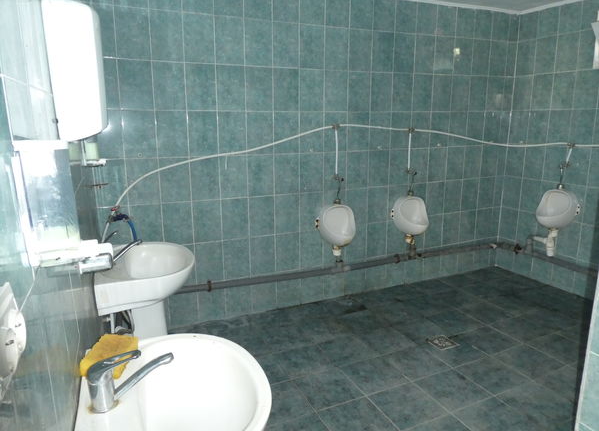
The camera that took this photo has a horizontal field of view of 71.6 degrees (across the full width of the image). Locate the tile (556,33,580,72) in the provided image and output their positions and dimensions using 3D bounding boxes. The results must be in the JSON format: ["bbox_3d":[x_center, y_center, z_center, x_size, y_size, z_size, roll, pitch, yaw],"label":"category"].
[{"bbox_3d":[2.127,-1.288,3.276,0.010,0.295,0.198,-5,13,-20],"label":"tile"}]

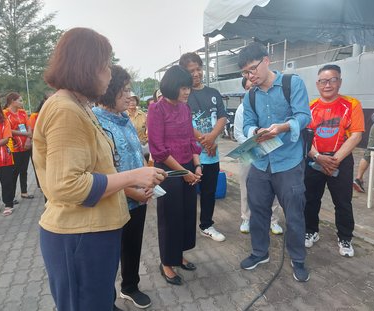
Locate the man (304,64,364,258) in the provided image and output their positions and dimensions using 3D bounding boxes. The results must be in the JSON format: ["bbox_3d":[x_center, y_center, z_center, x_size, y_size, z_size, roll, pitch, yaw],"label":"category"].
[{"bbox_3d":[1.266,0.037,2.548,0.520,1.620,0.370,4,10,33],"label":"man"}]

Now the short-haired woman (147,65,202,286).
[{"bbox_3d":[-0.081,0.145,2.204,0.440,1.585,0.410,-9,11,-40],"label":"short-haired woman"}]

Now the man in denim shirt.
[{"bbox_3d":[0.653,0.065,2.166,0.550,1.710,0.500,4,10,31],"label":"man in denim shirt"}]

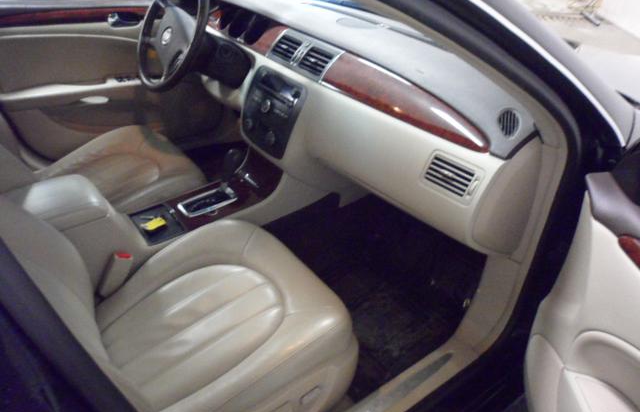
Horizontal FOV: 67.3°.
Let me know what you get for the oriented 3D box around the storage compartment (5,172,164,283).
[{"bbox_3d":[-0.602,0.081,1.170,0.340,0.220,0.235,-23,39,-30],"label":"storage compartment"}]

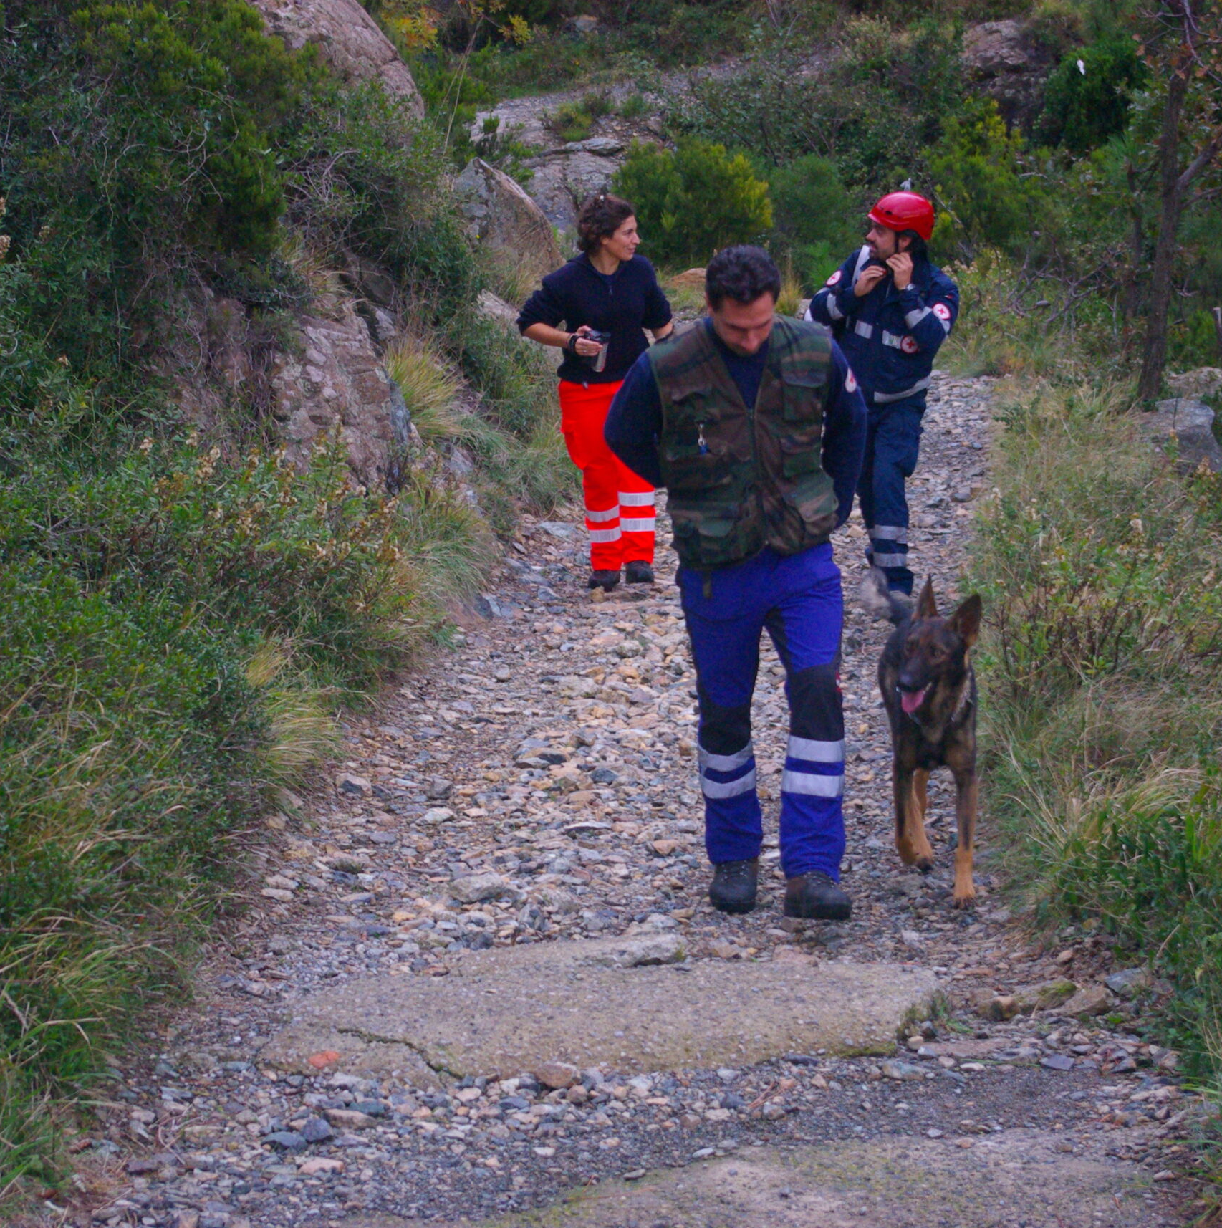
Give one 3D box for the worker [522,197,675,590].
[{"bbox_3d":[-0.064,-0.940,17.700,0.650,1.680,0.450,0,0,-9],"label":"worker"}]

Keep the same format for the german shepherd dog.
[{"bbox_3d":[0.845,0.330,11.300,0.320,0.860,1.100,0,0,-7],"label":"german shepherd dog"}]

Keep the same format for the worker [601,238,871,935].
[{"bbox_3d":[0.324,-0.081,10.800,0.670,1.730,0.500,0,0,-5],"label":"worker"}]

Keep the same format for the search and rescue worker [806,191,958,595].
[{"bbox_3d":[1.162,-0.923,17.900,0.640,1.770,0.500,0,0,22],"label":"search and rescue worker"}]

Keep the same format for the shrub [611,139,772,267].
[{"bbox_3d":[0.619,-3.146,32.000,1.230,1.020,1.100,0,0,0],"label":"shrub"}]

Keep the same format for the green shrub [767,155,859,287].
[{"bbox_3d":[1.600,-3.098,33.000,0.800,1.050,0.800,0,0,0],"label":"green shrub"}]

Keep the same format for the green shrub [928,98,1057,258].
[{"bbox_3d":[2.922,-3.311,32.000,1.000,1.250,1.000,0,0,0],"label":"green shrub"}]

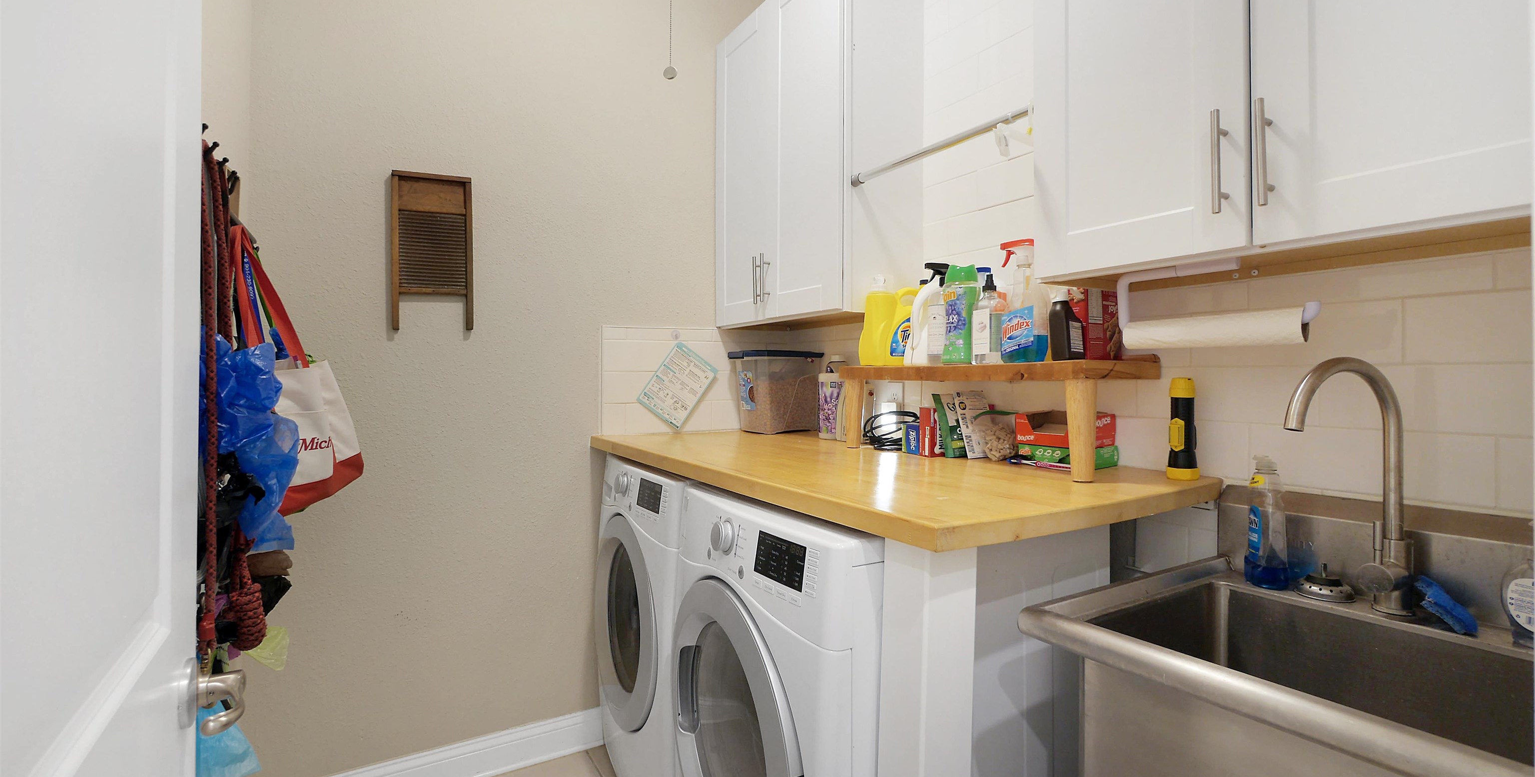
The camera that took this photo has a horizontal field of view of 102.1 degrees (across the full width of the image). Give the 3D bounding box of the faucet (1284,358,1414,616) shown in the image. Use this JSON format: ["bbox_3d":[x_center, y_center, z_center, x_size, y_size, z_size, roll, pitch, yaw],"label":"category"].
[{"bbox_3d":[0.887,0.147,0.943,0.241,0.391,0.055,0,0,-16],"label":"faucet"}]

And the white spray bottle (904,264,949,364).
[{"bbox_3d":[0.434,-0.199,1.663,0.120,0.275,0.070,1,1,37],"label":"white spray bottle"}]

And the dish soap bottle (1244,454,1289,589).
[{"bbox_3d":[0.909,0.245,1.131,0.055,0.240,0.083,0,1,13],"label":"dish soap bottle"}]

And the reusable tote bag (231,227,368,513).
[{"bbox_3d":[-1.175,-0.048,1.550,0.180,0.700,0.360,0,0,0],"label":"reusable tote bag"}]

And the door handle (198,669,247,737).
[{"bbox_3d":[-0.568,0.320,0.643,0.058,0.058,0.088,0,1,-33],"label":"door handle"}]

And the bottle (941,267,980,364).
[{"bbox_3d":[0.483,-0.185,1.562,0.066,0.251,0.103,0,0,-33],"label":"bottle"}]

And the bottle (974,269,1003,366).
[{"bbox_3d":[0.527,-0.168,1.484,0.070,0.221,0.070,0,0,-33],"label":"bottle"}]

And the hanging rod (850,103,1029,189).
[{"bbox_3d":[0.415,-0.589,1.526,0.030,0.030,0.609,0,1,-33],"label":"hanging rod"}]

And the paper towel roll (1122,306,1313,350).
[{"bbox_3d":[0.782,-0.100,1.105,0.057,0.057,0.280,0,0,-33],"label":"paper towel roll"}]

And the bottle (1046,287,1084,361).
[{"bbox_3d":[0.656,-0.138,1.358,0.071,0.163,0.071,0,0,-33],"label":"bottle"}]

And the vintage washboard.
[{"bbox_3d":[-1.057,-0.431,1.960,0.220,0.484,0.032,0,1,-29],"label":"vintage washboard"}]

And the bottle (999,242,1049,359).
[{"bbox_3d":[0.587,-0.199,1.421,0.070,0.282,0.115,0,1,-33],"label":"bottle"}]

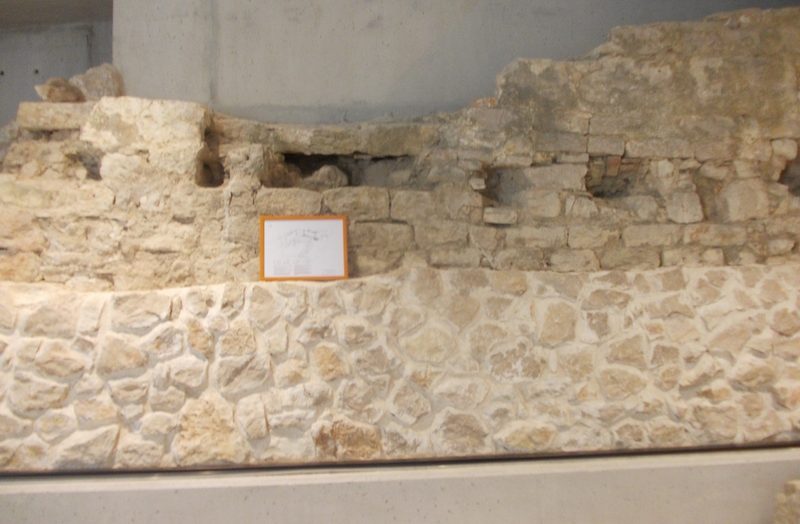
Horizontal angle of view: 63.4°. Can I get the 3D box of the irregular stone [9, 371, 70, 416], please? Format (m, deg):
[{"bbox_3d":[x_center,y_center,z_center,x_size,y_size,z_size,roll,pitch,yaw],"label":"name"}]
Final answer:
[{"bbox_3d":[-1.864,0.673,3.424,0.301,0.235,0.200,-1,3,-4],"label":"irregular stone"}]

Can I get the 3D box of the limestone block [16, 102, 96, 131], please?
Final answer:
[{"bbox_3d":[-1.761,-0.746,3.317,0.393,0.136,0.200,0,-1,-6],"label":"limestone block"}]

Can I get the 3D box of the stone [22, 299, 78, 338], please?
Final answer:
[{"bbox_3d":[-1.703,0.277,3.207,0.267,0.190,0.180,-1,-3,-4],"label":"stone"}]

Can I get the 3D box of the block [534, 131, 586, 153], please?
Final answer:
[{"bbox_3d":[0.862,-0.647,3.476,0.269,0.112,0.160,0,-1,-6],"label":"block"}]

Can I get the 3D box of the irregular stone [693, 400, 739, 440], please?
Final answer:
[{"bbox_3d":[1.612,0.815,3.374,0.238,0.199,0.160,-1,-3,-4],"label":"irregular stone"}]

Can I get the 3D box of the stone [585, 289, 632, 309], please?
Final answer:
[{"bbox_3d":[1.063,0.189,3.360,0.225,0.100,0.140,-1,-3,-4],"label":"stone"}]

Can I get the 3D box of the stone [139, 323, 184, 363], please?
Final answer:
[{"bbox_3d":[-1.170,0.401,3.223,0.216,0.181,0.160,-1,-3,-4],"label":"stone"}]

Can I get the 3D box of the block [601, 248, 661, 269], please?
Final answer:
[{"bbox_3d":[1.181,-0.012,3.436,0.327,0.114,0.180,0,-1,-7],"label":"block"}]

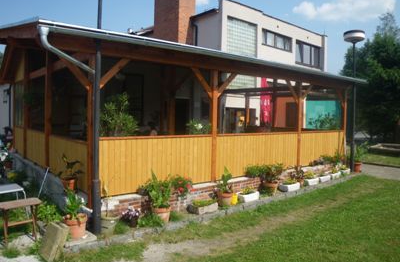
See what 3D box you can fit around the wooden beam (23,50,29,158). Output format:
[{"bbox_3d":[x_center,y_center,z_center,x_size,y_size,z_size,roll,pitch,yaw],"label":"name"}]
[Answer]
[{"bbox_3d":[-4.750,-0.722,8.819,0.118,2.822,0.118,-1,3,-38],"label":"wooden beam"}]

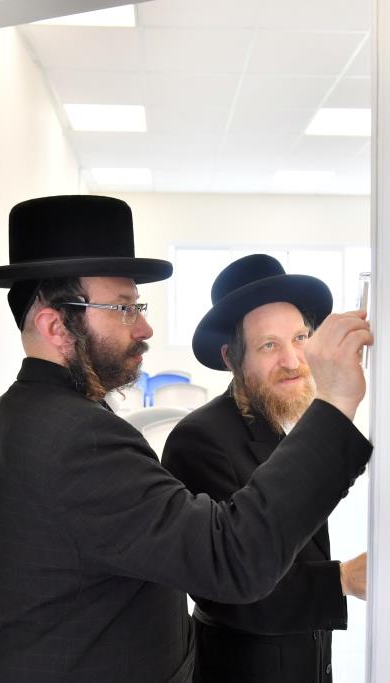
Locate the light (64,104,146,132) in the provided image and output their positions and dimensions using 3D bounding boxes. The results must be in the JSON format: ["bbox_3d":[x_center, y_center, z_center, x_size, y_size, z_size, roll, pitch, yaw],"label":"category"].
[{"bbox_3d":[-0.640,-1.646,5.021,0.590,0.060,0.590,0,0,-2],"label":"light"}]

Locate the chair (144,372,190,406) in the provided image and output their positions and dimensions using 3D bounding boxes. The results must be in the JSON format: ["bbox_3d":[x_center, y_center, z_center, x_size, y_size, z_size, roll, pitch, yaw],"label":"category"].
[{"bbox_3d":[-0.240,0.690,6.250,0.440,0.780,0.490,0,0,-2],"label":"chair"}]

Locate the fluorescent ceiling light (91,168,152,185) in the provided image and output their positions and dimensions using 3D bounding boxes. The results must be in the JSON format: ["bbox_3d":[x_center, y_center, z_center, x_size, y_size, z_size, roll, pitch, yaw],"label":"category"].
[{"bbox_3d":[-0.709,-1.653,6.820,0.590,0.060,0.590,0,0,-2],"label":"fluorescent ceiling light"}]

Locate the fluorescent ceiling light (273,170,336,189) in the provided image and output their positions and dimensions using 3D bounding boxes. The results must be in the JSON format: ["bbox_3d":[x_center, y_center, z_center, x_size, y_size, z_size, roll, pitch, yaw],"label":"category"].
[{"bbox_3d":[1.090,-1.640,6.889,0.590,0.060,0.590,0,0,-2],"label":"fluorescent ceiling light"}]

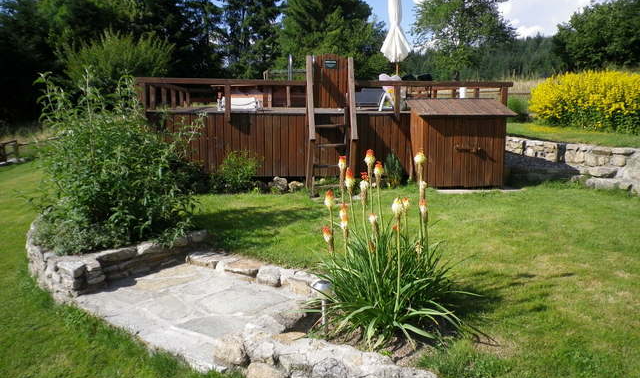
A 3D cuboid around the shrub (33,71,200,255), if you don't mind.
[{"bbox_3d":[-1.848,-0.330,4.868,1.500,1.478,1.300,-4,11,-21],"label":"shrub"}]

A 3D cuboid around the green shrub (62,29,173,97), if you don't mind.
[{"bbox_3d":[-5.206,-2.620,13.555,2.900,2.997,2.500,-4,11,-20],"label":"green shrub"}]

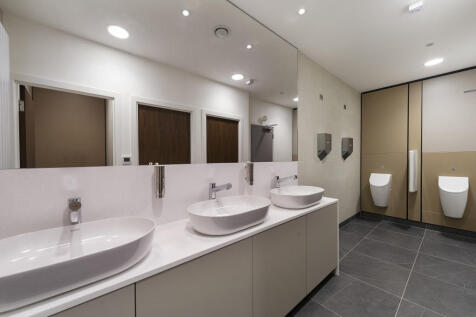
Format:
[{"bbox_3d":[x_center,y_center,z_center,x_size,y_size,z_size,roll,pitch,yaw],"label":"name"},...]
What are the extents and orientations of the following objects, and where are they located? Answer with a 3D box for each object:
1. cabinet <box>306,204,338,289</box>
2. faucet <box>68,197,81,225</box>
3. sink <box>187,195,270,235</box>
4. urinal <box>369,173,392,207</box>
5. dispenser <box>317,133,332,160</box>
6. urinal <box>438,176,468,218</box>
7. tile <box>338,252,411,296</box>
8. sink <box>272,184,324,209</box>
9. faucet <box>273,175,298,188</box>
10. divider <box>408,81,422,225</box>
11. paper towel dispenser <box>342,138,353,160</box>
[{"bbox_3d":[0.642,0.785,1.875,0.660,0.700,0.467,0,0,-41],"label":"cabinet"},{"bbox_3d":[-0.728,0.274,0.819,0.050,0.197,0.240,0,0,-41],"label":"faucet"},{"bbox_3d":[-0.032,0.370,1.267,0.615,0.115,0.390,0,0,-41],"label":"sink"},{"bbox_3d":[2.742,0.612,3.575,0.320,0.630,0.320,0,0,-41],"label":"urinal"},{"bbox_3d":[1.249,-0.164,2.651,0.240,0.388,0.100,0,0,-41],"label":"dispenser"},{"bbox_3d":[3.357,0.612,2.877,0.320,0.635,0.320,0,0,-41],"label":"urinal"},{"bbox_3d":[1.448,1.221,2.013,0.590,0.012,0.587,0,0,-41],"label":"tile"},{"bbox_3d":[0.586,0.369,1.811,0.613,0.115,0.390,0,0,-41],"label":"sink"},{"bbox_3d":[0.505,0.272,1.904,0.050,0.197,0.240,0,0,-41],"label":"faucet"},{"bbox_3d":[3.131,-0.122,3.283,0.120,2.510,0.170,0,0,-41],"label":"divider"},{"bbox_3d":[1.940,-0.168,3.260,0.240,0.393,0.100,0,0,-41],"label":"paper towel dispenser"}]

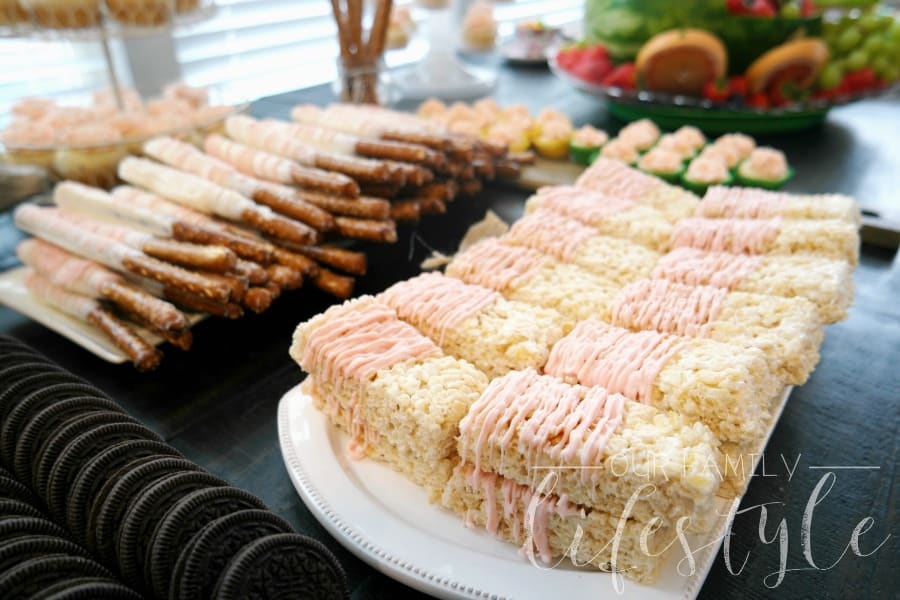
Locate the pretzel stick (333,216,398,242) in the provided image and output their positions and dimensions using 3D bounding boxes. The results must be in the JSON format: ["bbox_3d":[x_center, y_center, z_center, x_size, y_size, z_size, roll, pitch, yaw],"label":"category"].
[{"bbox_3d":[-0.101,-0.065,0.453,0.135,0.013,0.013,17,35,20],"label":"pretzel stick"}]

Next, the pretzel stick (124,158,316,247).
[{"bbox_3d":[-0.169,-0.070,0.421,0.189,0.017,0.017,20,36,24],"label":"pretzel stick"}]

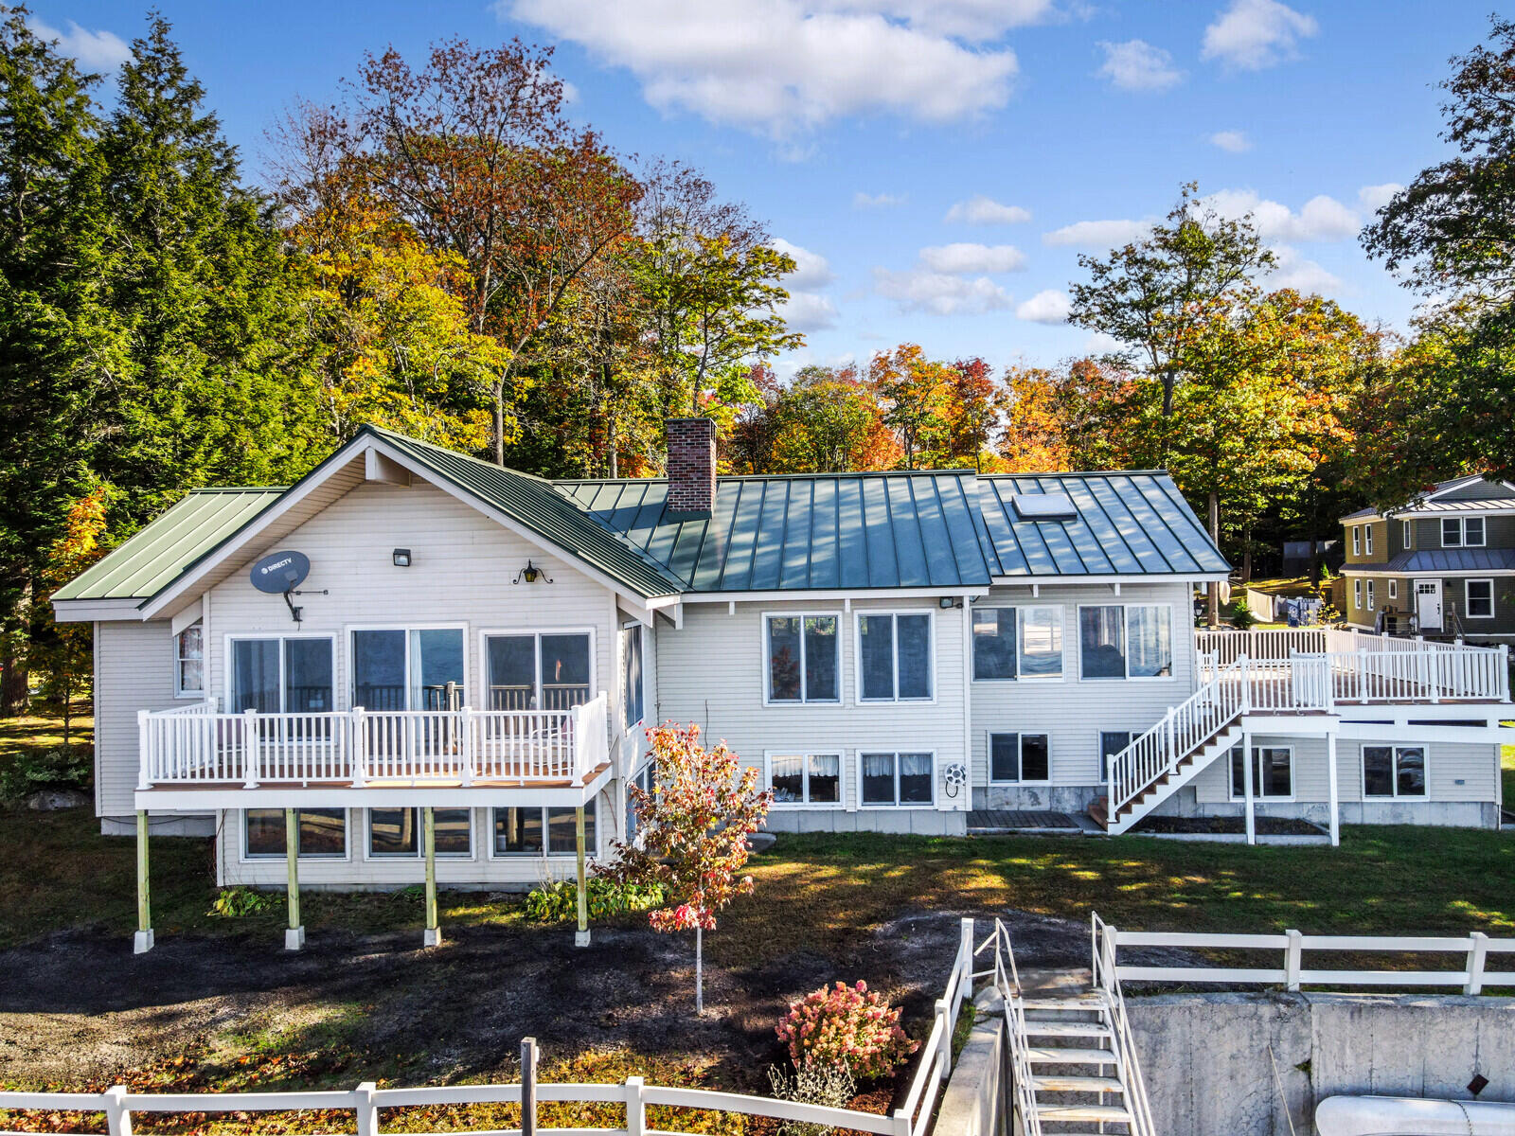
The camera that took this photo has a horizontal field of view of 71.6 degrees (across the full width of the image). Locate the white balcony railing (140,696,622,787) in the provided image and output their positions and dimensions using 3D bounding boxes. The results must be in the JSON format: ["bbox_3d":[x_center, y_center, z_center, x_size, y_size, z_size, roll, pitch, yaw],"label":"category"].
[{"bbox_3d":[-5.117,2.351,14.452,5.911,1.032,1.729,-1,-1,4],"label":"white balcony railing"}]

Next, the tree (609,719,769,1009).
[{"bbox_3d":[-0.740,3.318,11.648,1.812,3.232,1.750,-1,-1,4],"label":"tree"}]

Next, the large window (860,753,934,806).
[{"bbox_3d":[2.422,3.677,18.309,1.291,0.957,0.120,-1,-1,4],"label":"large window"}]

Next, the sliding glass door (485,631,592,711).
[{"bbox_3d":[-3.214,1.687,15.279,1.648,1.599,0.120,-1,-1,4],"label":"sliding glass door"}]

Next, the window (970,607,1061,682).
[{"bbox_3d":[5.045,1.470,20.389,1.775,1.469,0.120,-1,-1,4],"label":"window"}]

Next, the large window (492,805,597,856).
[{"bbox_3d":[-3.140,3.775,15.512,1.636,1.029,0.120,-1,-1,4],"label":"large window"}]

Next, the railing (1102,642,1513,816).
[{"bbox_3d":[9.886,2.917,18.704,7.427,2.906,1.350,-1,-1,4],"label":"railing"}]

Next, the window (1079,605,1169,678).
[{"bbox_3d":[7.087,1.439,20.201,1.780,1.467,0.120,-1,-1,4],"label":"window"}]

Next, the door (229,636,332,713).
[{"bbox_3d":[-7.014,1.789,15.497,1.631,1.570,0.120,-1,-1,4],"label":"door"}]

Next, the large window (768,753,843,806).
[{"bbox_3d":[0.839,3.706,18.428,1.349,0.953,0.120,-1,-1,4],"label":"large window"}]

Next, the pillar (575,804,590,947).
[{"bbox_3d":[-2.235,3.939,13.444,0.190,1.769,0.190,-1,-1,4],"label":"pillar"}]

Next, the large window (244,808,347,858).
[{"bbox_3d":[-6.950,3.869,15.788,1.658,1.029,0.120,-1,-1,4],"label":"large window"}]

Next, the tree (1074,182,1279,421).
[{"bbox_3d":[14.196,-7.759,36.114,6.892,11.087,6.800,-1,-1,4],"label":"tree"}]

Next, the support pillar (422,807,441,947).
[{"bbox_3d":[-4.209,3.990,13.592,0.190,1.774,0.190,-1,-1,4],"label":"support pillar"}]

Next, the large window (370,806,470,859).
[{"bbox_3d":[-5.028,3.826,15.649,1.647,1.038,0.120,-1,-1,4],"label":"large window"}]

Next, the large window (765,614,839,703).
[{"bbox_3d":[0.788,1.610,18.561,1.348,1.609,0.120,-1,-1,4],"label":"large window"}]

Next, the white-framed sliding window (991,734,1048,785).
[{"bbox_3d":[5.082,3.694,20.365,1.152,1.008,0.120,-1,-1,4],"label":"white-framed sliding window"}]

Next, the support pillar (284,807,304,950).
[{"bbox_3d":[-6.102,4.059,13.828,0.200,1.843,0.200,-1,-1,4],"label":"support pillar"}]

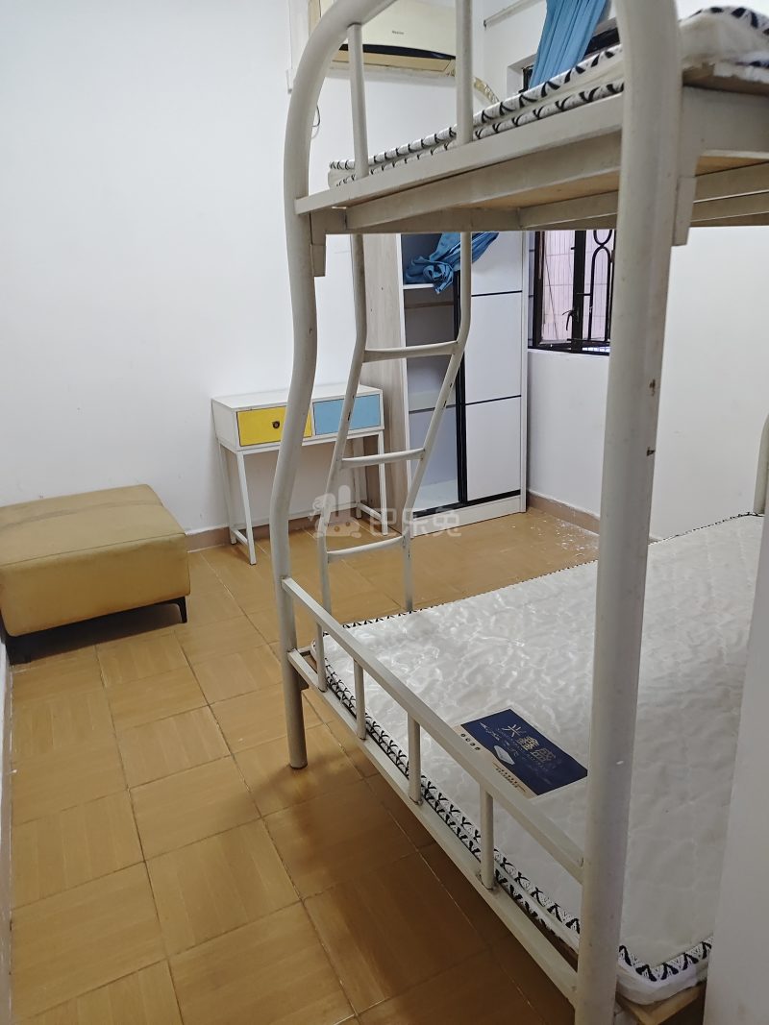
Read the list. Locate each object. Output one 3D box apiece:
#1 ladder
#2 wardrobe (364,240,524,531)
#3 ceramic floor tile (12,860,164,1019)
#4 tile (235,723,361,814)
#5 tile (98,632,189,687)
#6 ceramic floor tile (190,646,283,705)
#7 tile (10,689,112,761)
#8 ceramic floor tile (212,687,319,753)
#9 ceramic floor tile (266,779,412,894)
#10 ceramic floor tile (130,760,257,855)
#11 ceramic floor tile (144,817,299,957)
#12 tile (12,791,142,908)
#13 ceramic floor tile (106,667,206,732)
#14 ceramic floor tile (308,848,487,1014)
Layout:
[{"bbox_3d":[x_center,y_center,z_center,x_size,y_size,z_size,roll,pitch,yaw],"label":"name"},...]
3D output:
[{"bbox_3d":[0.006,-0.200,1.667,0.299,1.359,0.347,-12,20,-25],"label":"ladder"},{"bbox_3d":[0.355,-0.882,3.906,0.800,1.872,0.495,-12,20,-25],"label":"wardrobe"},{"bbox_3d":[-0.651,0.929,1.493,0.289,0.010,0.300,-11,20,-25],"label":"ceramic floor tile"},{"bbox_3d":[-0.259,0.749,2.004,0.298,0.010,0.298,-11,20,-25],"label":"tile"},{"bbox_3d":[-0.933,0.574,2.642,0.300,0.010,0.300,-11,20,-25],"label":"tile"},{"bbox_3d":[-0.531,0.595,2.515,0.298,0.010,0.298,-11,20,-25],"label":"ceramic floor tile"},{"bbox_3d":[-1.061,0.703,2.261,0.294,0.010,0.300,-11,20,-25],"label":"tile"},{"bbox_3d":[-0.394,0.671,2.255,0.300,0.010,0.300,-11,20,-25],"label":"ceramic floor tile"},{"bbox_3d":[-0.122,0.826,1.748,0.298,0.010,0.298,-11,20,-25],"label":"ceramic floor tile"},{"bbox_3d":[-0.526,0.803,1.878,0.298,0.010,0.298,-11,20,-25],"label":"ceramic floor tile"},{"bbox_3d":[-0.389,0.880,1.622,0.298,0.010,0.298,-11,20,-25],"label":"ceramic floor tile"},{"bbox_3d":[-0.788,0.854,1.749,0.291,0.010,0.300,-11,20,-25],"label":"tile"},{"bbox_3d":[-0.797,0.649,2.386,0.300,0.010,0.300,-11,20,-25],"label":"ceramic floor tile"},{"bbox_3d":[0.015,0.898,1.486,0.300,0.010,0.300,-11,20,-25],"label":"ceramic floor tile"}]

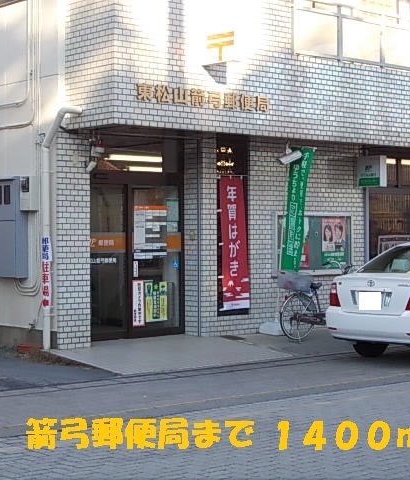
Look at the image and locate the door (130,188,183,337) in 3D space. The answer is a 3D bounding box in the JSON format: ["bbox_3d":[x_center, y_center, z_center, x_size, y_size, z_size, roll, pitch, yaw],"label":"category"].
[{"bbox_3d":[-0.640,0.276,14.782,0.870,1.990,0.060,-1,0,-41],"label":"door"}]

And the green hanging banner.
[{"bbox_3d":[1.319,-0.418,15.730,0.470,1.760,0.070,9,-6,-41],"label":"green hanging banner"}]

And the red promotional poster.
[{"bbox_3d":[0.388,0.048,15.112,0.560,1.820,0.050,-1,0,-41],"label":"red promotional poster"}]

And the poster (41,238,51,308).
[{"bbox_3d":[-1.896,0.401,13.286,0.130,0.890,0.070,0,0,-6],"label":"poster"}]

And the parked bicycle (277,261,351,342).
[{"bbox_3d":[1.659,0.837,15.499,1.780,1.080,0.560,-1,0,-41],"label":"parked bicycle"}]

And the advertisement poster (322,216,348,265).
[{"bbox_3d":[1.921,0.030,16.459,0.530,0.730,0.020,-1,0,-41],"label":"advertisement poster"}]

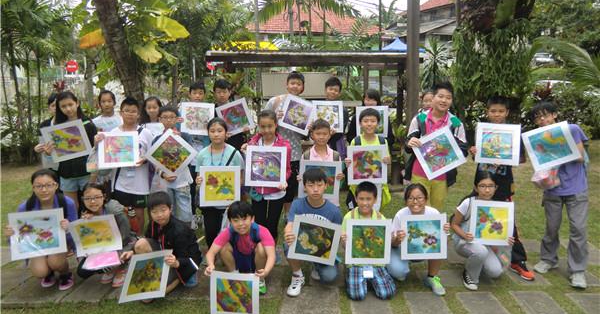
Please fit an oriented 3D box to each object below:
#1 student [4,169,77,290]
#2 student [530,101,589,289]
[{"bbox_3d":[-1.968,0.635,3.204,0.450,0.930,0.540,-4,10,-20],"label":"student"},{"bbox_3d":[2.092,0.272,3.366,0.440,1.470,0.380,5,11,32],"label":"student"}]

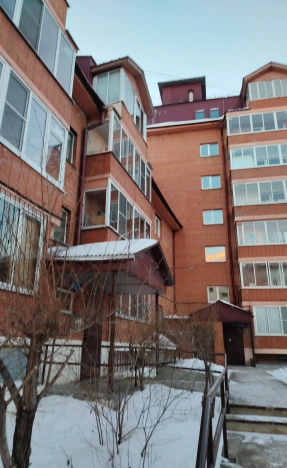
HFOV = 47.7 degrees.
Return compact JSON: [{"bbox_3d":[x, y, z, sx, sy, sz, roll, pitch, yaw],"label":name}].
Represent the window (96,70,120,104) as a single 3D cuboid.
[{"bbox_3d":[-1.550,-6.062,13.636,1.254,1.681,0.150,-5,-19,17],"label":"window"}]

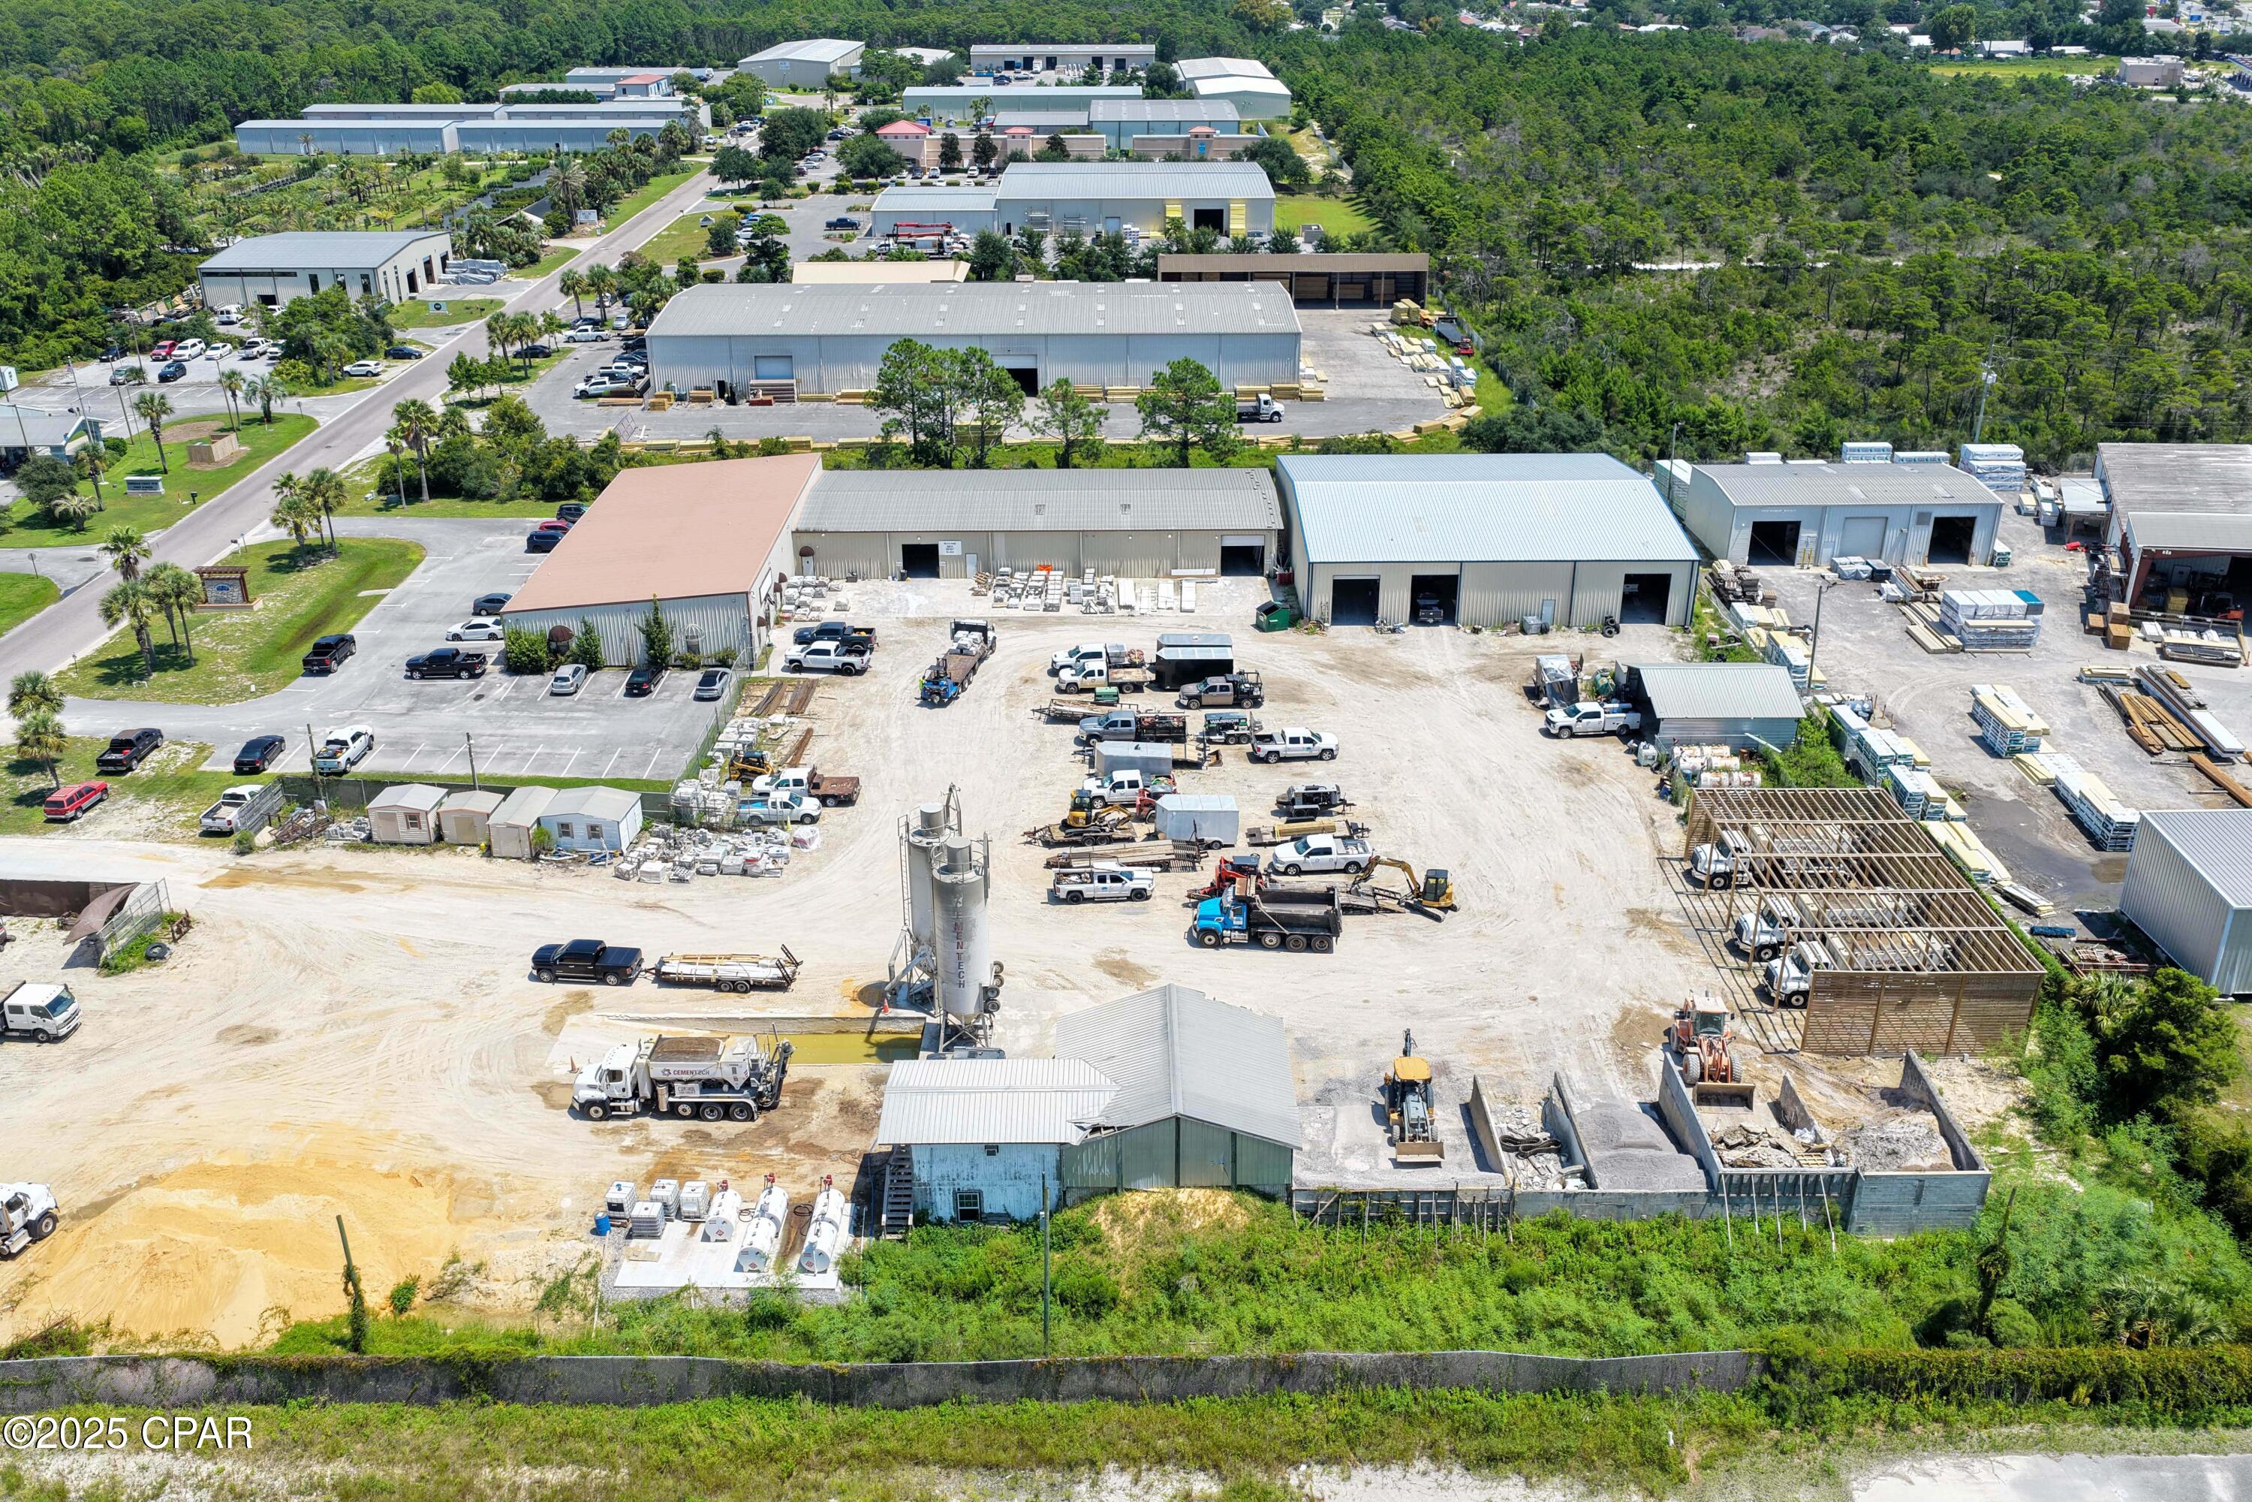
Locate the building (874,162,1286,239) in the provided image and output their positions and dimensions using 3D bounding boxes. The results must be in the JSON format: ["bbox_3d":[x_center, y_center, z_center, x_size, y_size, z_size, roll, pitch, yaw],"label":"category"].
[{"bbox_3d":[-8.685,-97.275,306.750,66.000,7.200,42.000,0,26,0],"label":"building"}]

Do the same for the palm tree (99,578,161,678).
[{"bbox_3d":[-73.349,-8.931,129.856,4.300,7.300,4.300,0,26,0],"label":"palm tree"}]

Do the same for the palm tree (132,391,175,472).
[{"bbox_3d":[-95.139,-31.091,172.162,4.059,8.019,4.059,0,26,0],"label":"palm tree"}]

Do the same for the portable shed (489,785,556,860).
[{"bbox_3d":[-36.980,4.336,107.636,2.600,2.400,4.900,1,26,3],"label":"portable shed"}]

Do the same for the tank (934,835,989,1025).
[{"bbox_3d":[-8.200,9.234,87.234,2.600,11.500,2.600,0,26,0],"label":"tank"}]

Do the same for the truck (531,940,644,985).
[{"bbox_3d":[-28.685,11.104,93.422,5.800,1.930,2.000,3,26,5],"label":"truck"}]

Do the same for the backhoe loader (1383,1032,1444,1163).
[{"bbox_3d":[13.500,16.201,82.588,2.200,3.300,6.600,0,26,1],"label":"backhoe loader"}]

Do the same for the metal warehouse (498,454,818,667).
[{"bbox_3d":[-37.900,-17.141,148.896,19.100,6.150,37.000,0,26,0],"label":"metal warehouse"}]

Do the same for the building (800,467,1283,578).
[{"bbox_3d":[-7.257,-20.505,153.673,40.800,5.200,16.700,0,26,0],"label":"building"}]

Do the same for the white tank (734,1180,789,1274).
[{"bbox_3d":[-15.471,20.457,75.141,1.250,1.380,3.800,1,26,2],"label":"white tank"}]

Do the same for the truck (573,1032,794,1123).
[{"bbox_3d":[-21.200,15.470,84.076,10.400,3.600,2.650,0,26,0],"label":"truck"}]

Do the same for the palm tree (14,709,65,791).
[{"bbox_3d":[-70.000,-0.004,113.751,3.300,5.750,3.300,0,26,0],"label":"palm tree"}]

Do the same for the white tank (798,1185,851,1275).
[{"bbox_3d":[-12.903,20.471,75.003,1.270,1.380,4.000,0,26,0],"label":"white tank"}]

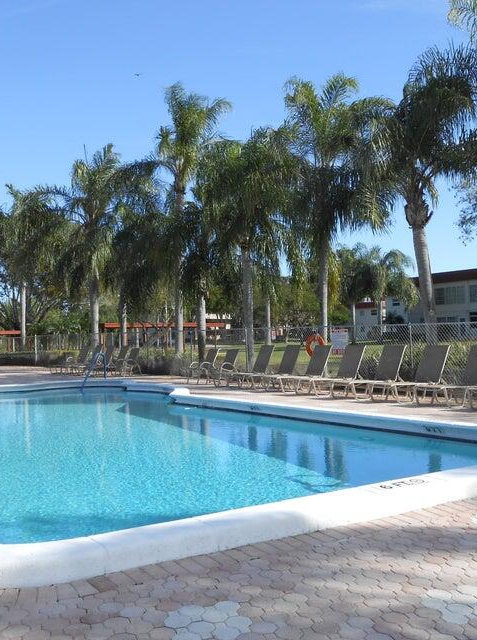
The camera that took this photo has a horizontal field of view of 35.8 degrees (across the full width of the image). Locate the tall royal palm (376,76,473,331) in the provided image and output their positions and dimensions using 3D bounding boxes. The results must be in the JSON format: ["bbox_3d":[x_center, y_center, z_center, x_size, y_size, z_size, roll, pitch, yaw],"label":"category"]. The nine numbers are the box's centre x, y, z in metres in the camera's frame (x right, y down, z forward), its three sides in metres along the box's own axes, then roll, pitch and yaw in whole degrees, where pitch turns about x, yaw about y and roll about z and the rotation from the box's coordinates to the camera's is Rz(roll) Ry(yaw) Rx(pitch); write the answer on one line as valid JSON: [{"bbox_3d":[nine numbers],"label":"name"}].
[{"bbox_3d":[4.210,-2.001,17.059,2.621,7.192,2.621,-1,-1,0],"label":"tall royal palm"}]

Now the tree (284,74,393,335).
[{"bbox_3d":[3.157,-3.194,24.581,3.579,9.878,3.579,-1,-1,0],"label":"tree"}]

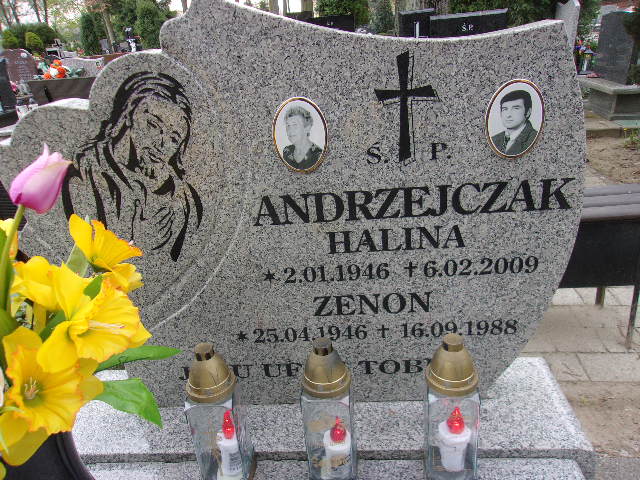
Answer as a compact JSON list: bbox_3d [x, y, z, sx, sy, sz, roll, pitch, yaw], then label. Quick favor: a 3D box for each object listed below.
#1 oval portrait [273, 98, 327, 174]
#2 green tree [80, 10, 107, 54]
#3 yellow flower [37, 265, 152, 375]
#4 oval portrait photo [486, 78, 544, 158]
[{"bbox_3d":[-0.037,-0.201,0.971,0.108,0.146,0.012,-3,19,6],"label":"oval portrait"},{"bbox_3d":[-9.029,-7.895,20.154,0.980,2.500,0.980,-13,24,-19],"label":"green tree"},{"bbox_3d":[-0.263,0.091,0.580,0.105,0.110,0.080,-20,15,-38],"label":"yellow flower"},{"bbox_3d":[0.364,-0.222,0.927,0.107,0.145,0.012,-3,19,6],"label":"oval portrait photo"}]

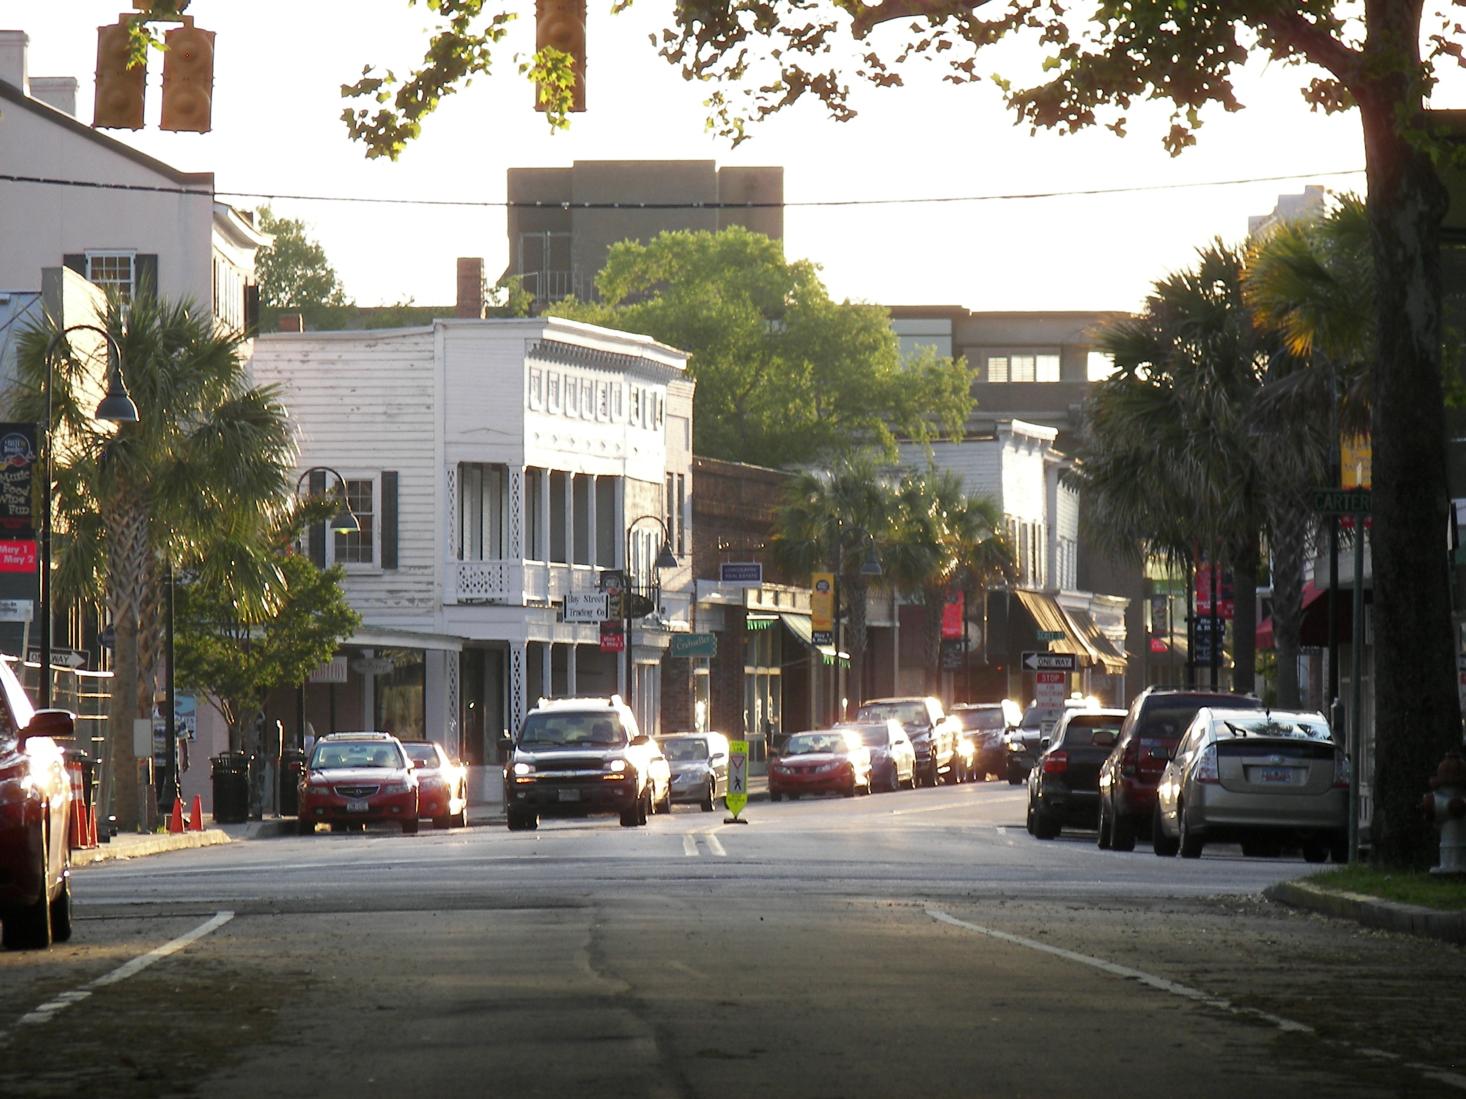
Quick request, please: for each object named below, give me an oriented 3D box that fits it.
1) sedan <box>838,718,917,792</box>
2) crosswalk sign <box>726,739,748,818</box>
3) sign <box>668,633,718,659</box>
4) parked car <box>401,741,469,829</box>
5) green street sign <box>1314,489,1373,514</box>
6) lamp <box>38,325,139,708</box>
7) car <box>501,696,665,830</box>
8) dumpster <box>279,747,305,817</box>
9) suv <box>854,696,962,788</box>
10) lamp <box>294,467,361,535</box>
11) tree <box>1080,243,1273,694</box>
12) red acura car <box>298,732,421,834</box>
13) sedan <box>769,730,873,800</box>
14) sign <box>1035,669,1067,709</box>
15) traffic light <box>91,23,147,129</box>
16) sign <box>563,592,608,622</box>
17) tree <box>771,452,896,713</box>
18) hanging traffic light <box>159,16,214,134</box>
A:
[{"bbox_3d":[2.620,4.240,206.000,1.750,1.480,4.500,0,-1,9],"label":"sedan"},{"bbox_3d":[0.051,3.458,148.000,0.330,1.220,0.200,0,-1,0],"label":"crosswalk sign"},{"bbox_3d":[-0.806,1.962,203.000,0.990,0.540,0.070,0,-1,9],"label":"sign"},{"bbox_3d":[-5.160,3.604,153.900,1.760,1.390,4.600,0,-1,4],"label":"parked car"},{"bbox_3d":[5.530,-0.415,88.000,0.820,0.210,0.040,0,-1,2],"label":"green street sign"},{"bbox_3d":[-6.765,0.385,104.500,1.060,5.500,0.470,0,-1,-2],"label":"lamp"},{"bbox_3d":[-2.170,3.080,143.400,1.900,1.830,4.870,0,-1,2],"label":"car"},{"bbox_3d":[-6.699,3.528,151.000,0.560,1.040,0.560,0,-1,0],"label":"dumpster"},{"bbox_3d":[3.600,4.120,212.800,1.970,1.880,5.300,0,-1,9],"label":"suv"},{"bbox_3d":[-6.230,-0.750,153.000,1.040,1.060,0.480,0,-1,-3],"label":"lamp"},{"bbox_3d":[6.409,-0.225,135.000,3.300,7.800,3.300,0,-1,0],"label":"tree"},{"bbox_3d":[-5.472,3.417,145.500,1.770,1.455,4.660,0,-1,-2],"label":"red acura car"},{"bbox_3d":[1.818,4.358,202.500,1.740,1.390,4.550,0,-1,8],"label":"sedan"},{"bbox_3d":[5.301,2.350,166.000,0.460,0.610,0.040,0,-1,0],"label":"sign"},{"bbox_3d":[-4.320,-3.345,70.000,0.360,0.770,0.380,3,-1,2],"label":"traffic light"},{"bbox_3d":[-2.670,1.050,180.000,0.810,0.540,0.060,0,-1,8],"label":"sign"},{"bbox_3d":[2.367,1.557,220.000,3.000,7.300,3.000,0,-1,0],"label":"tree"},{"bbox_3d":[-3.845,-3.330,70.000,0.360,0.790,0.380,3,-1,2],"label":"hanging traffic light"}]

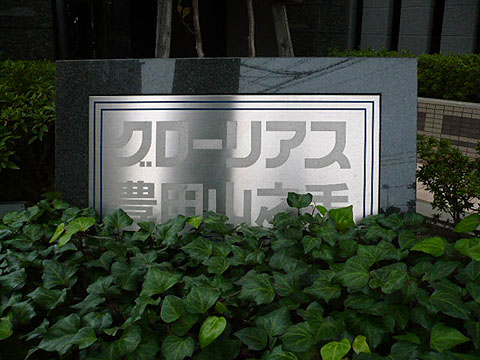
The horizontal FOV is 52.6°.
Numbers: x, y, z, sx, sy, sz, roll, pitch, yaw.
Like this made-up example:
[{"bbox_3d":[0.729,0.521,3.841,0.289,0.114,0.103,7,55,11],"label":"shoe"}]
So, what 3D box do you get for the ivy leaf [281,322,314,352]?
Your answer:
[{"bbox_3d":[0.132,0.364,1.122,0.076,0.022,0.074,0,42,0],"label":"ivy leaf"}]

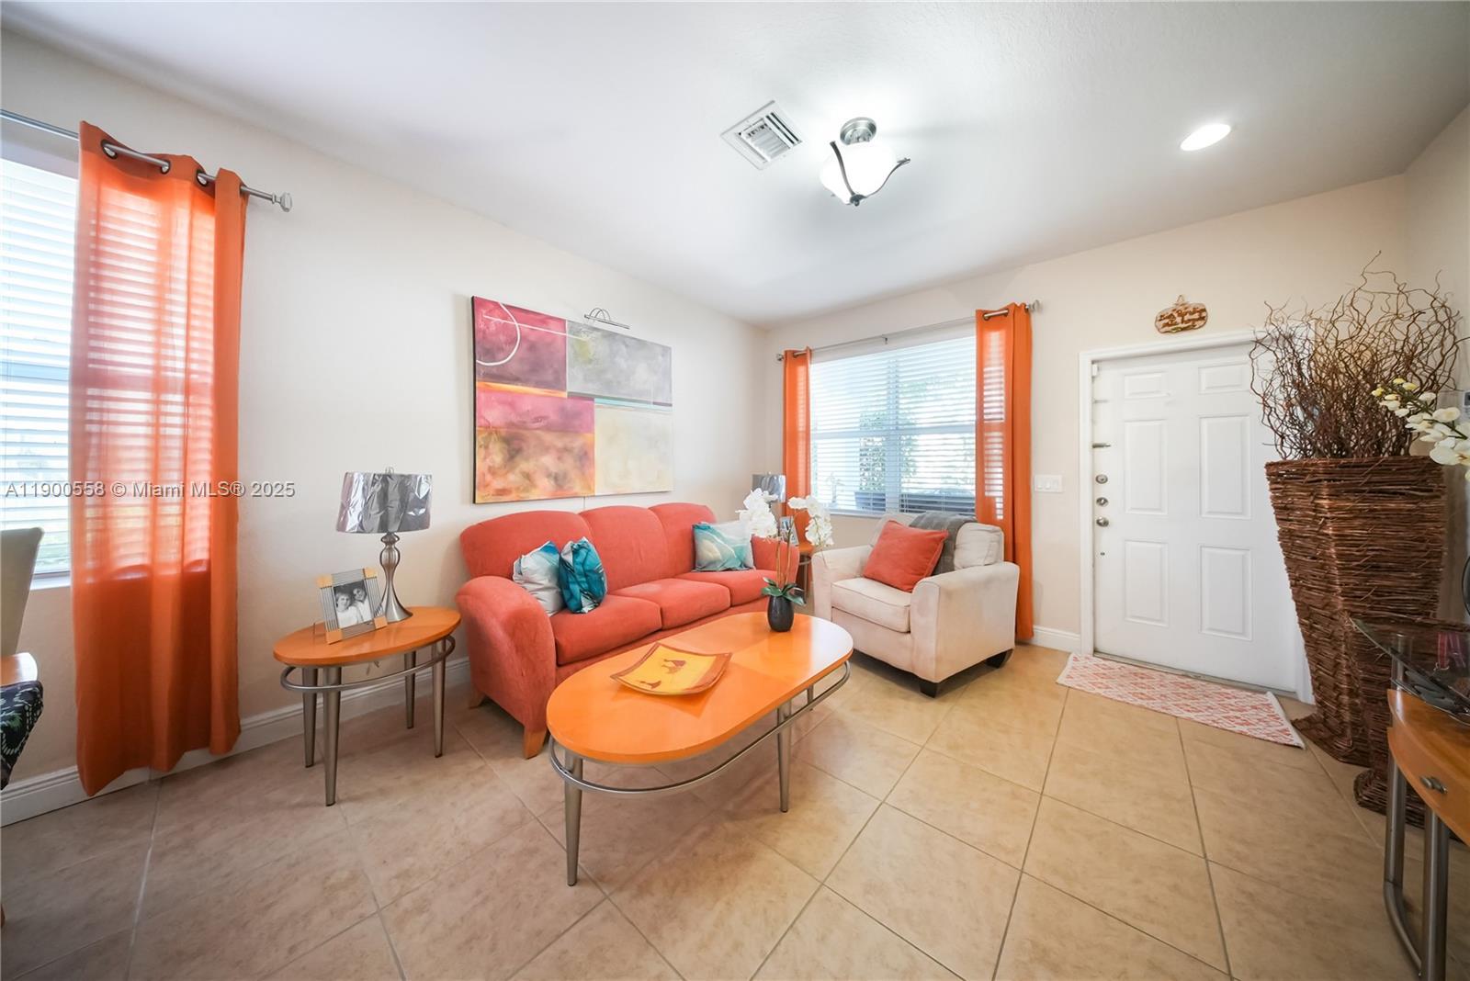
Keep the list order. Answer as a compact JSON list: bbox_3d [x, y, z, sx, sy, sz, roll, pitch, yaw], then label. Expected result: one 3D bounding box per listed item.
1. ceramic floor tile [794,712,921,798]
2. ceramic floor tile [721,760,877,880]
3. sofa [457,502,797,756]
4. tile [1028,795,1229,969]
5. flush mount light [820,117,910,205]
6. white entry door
[{"bbox_3d":[0.580,1.231,1.948,0.456,0.011,0.447,1,2,41],"label":"ceramic floor tile"},{"bbox_3d":[0.255,1.250,1.613,0.457,0.010,0.457,1,2,41],"label":"ceramic floor tile"},{"bbox_3d":[-0.564,0.667,2.855,0.950,1.000,2.180,1,2,41],"label":"sofa"},{"bbox_3d":[1.285,1.267,1.377,0.457,0.010,0.457,1,2,41],"label":"tile"},{"bbox_3d":[0.590,-1.536,1.935,0.400,0.340,0.400,0,1,0],"label":"flush mount light"},{"bbox_3d":[2.990,0.129,2.716,0.910,2.060,0.050,1,2,41],"label":"white entry door"}]

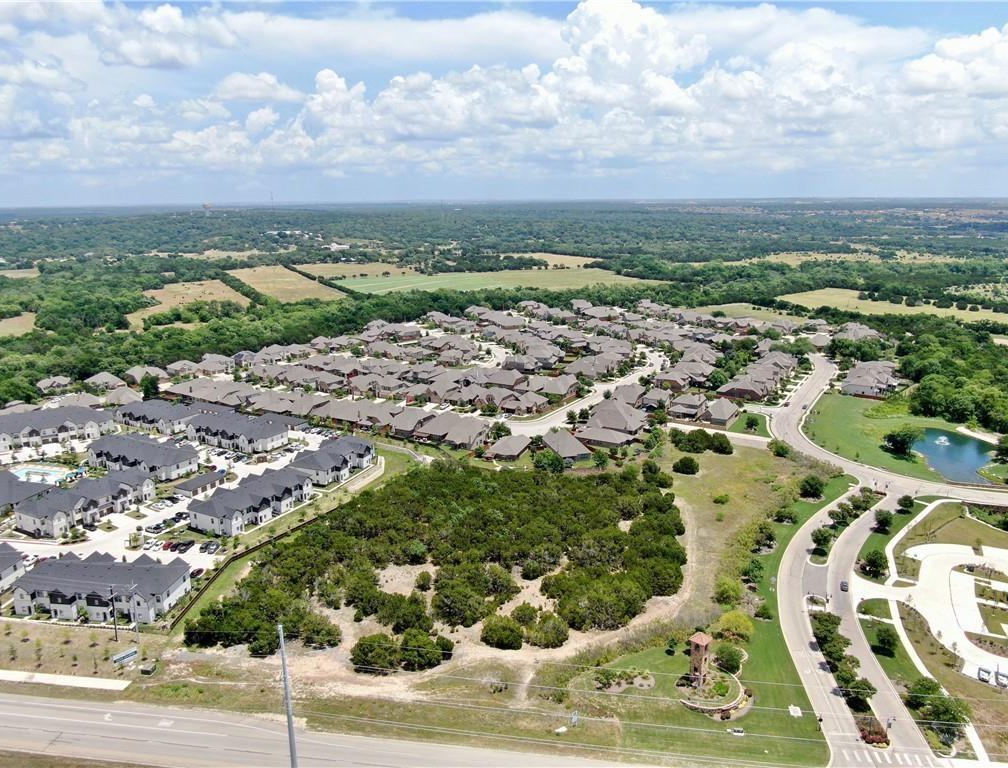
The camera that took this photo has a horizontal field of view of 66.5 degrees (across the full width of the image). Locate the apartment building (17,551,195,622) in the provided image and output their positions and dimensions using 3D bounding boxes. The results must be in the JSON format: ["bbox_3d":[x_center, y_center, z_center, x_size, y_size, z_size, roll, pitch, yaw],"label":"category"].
[{"bbox_3d":[-98.660,49.350,189.320,36.000,9.200,16.600,1,14,7],"label":"apartment building"}]

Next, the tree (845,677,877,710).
[{"bbox_3d":[69.090,59.030,148.640,5.700,6.200,5.700,-1,14,0],"label":"tree"}]

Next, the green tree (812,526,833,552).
[{"bbox_3d":[89.590,43.830,216.470,5.990,7.150,5.990,0,13,0],"label":"green tree"}]

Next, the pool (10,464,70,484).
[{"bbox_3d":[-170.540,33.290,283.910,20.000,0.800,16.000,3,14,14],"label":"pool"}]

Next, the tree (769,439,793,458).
[{"bbox_3d":[106.230,24.800,295.820,8.180,7.190,8.180,0,13,0],"label":"tree"}]

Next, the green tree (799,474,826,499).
[{"bbox_3d":[102.060,34.100,254.550,8.010,8.260,8.010,0,13,0],"label":"green tree"}]

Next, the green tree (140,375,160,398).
[{"bbox_3d":[-180.540,1.430,392.620,9.020,12.200,9.020,0,13,0],"label":"green tree"}]

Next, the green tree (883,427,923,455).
[{"bbox_3d":[152.720,21.060,294.500,13.800,10.000,12.500,-1,14,0],"label":"green tree"}]

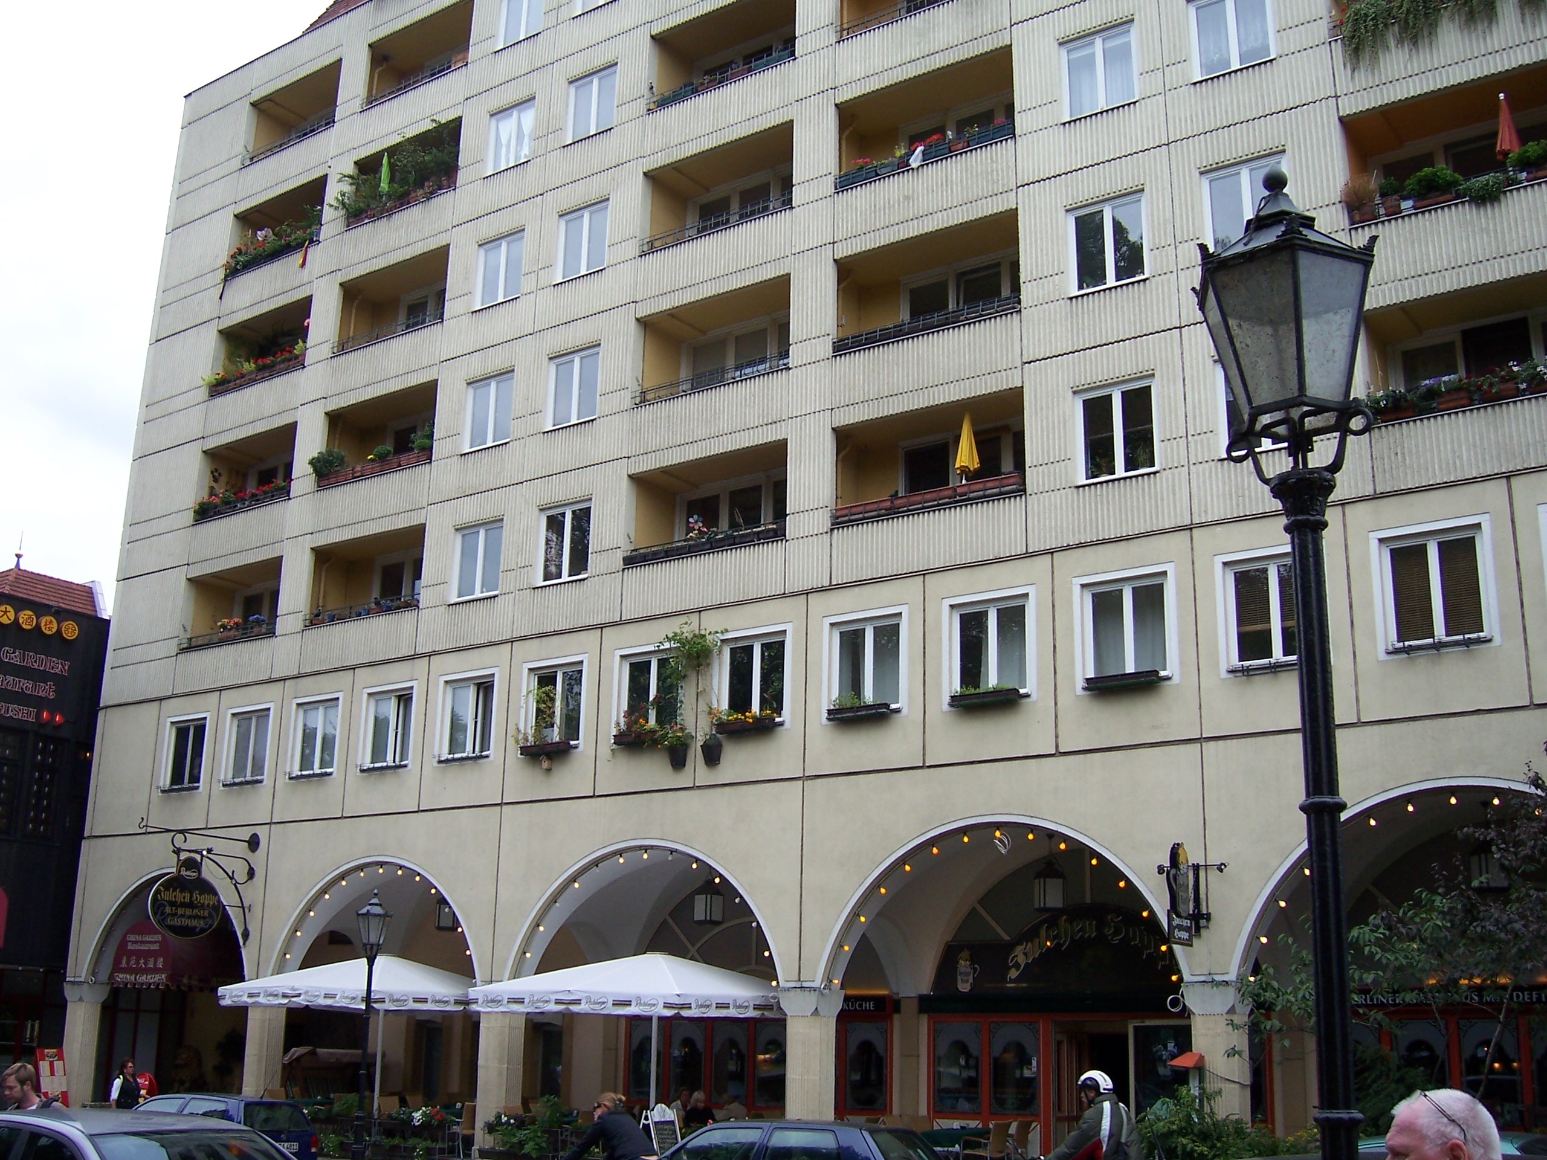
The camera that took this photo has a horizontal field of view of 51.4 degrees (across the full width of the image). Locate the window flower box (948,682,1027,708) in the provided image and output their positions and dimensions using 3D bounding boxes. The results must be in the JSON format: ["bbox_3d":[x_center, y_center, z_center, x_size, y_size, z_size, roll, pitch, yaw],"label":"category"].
[{"bbox_3d":[2.878,1.558,21.833,1.030,0.250,0.240,-10,-20,33],"label":"window flower box"}]

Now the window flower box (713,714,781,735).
[{"bbox_3d":[-0.383,2.170,24.084,1.060,0.200,0.200,-10,-19,33],"label":"window flower box"}]

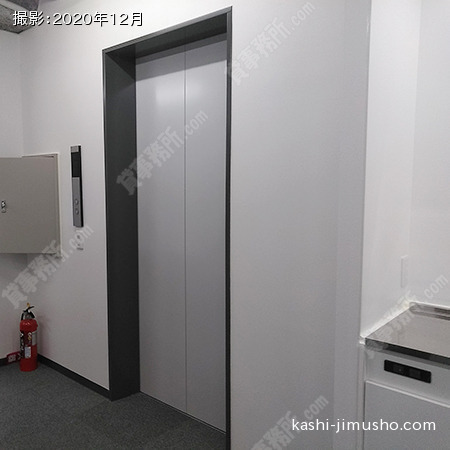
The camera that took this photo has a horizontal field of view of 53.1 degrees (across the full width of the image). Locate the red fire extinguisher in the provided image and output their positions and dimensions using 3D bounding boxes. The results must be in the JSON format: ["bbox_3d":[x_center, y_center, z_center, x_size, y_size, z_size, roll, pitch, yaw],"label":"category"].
[{"bbox_3d":[-1.413,0.798,3.251,0.137,0.482,0.145,-2,5,-24],"label":"red fire extinguisher"}]

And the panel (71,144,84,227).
[{"bbox_3d":[-0.935,-0.241,2.858,0.088,0.506,0.020,4,7,41],"label":"panel"}]

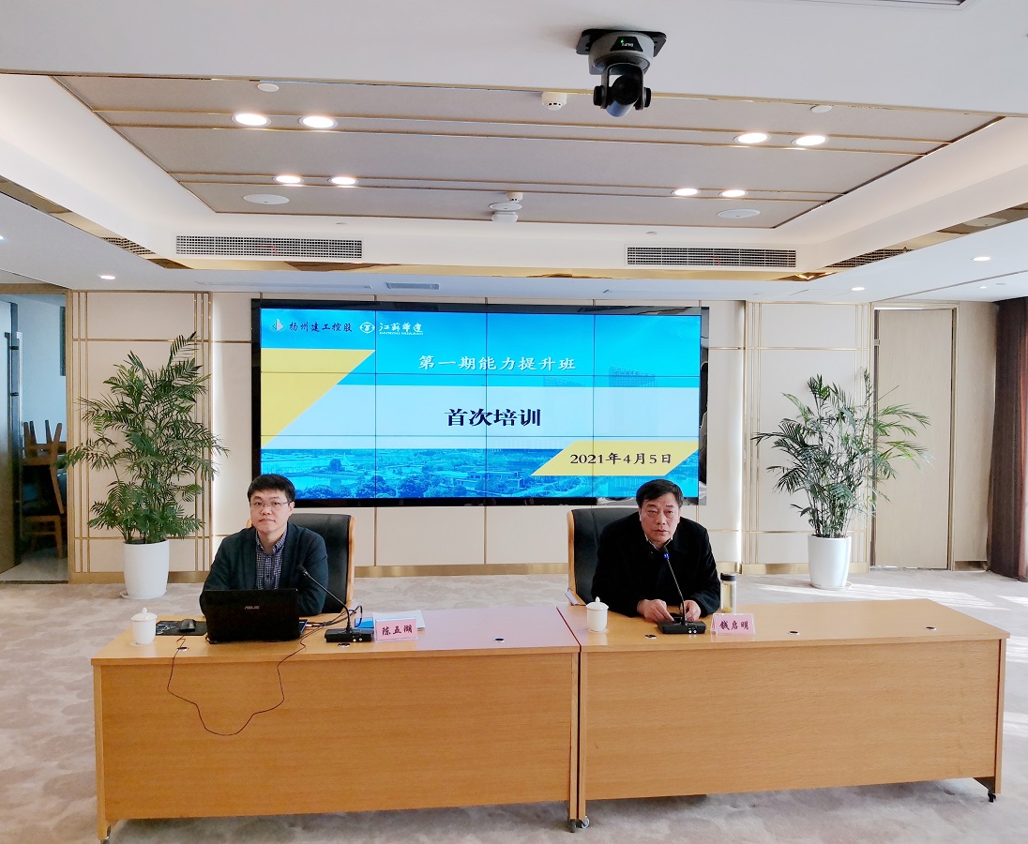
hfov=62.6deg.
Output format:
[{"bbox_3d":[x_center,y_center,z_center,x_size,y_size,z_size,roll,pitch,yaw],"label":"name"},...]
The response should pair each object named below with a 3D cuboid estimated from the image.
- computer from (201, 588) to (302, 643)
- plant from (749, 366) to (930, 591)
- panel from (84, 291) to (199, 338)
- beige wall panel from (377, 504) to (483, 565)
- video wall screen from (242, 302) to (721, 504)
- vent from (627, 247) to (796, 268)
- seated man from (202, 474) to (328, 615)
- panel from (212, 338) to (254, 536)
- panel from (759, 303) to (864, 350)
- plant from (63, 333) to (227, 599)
[{"bbox_3d":[-1.010,0.735,3.341,0.352,0.217,0.325,0,2,-10],"label":"computer"},{"bbox_3d":[2.967,0.522,7.521,1.638,1.905,1.138,0,2,-5],"label":"plant"},{"bbox_3d":[-3.284,-0.936,7.512,0.986,0.423,0.030,0,2,-6],"label":"panel"},{"bbox_3d":[-0.772,1.056,7.873,1.010,0.556,0.040,0,2,-5],"label":"beige wall panel"},{"bbox_3d":[-0.259,-0.159,7.913,4.244,1.891,0.120,0,2,-6],"label":"video wall screen"},{"bbox_3d":[1.588,-1.311,6.781,1.388,0.161,0.050,0,2,-6],"label":"vent"},{"bbox_3d":[-1.127,0.906,3.885,0.539,1.329,0.752,0,2,-5],"label":"seated man"},{"bbox_3d":[-2.537,0.160,7.676,0.397,1.752,0.040,0,2,-5],"label":"panel"},{"bbox_3d":[2.816,-0.910,8.035,1.034,0.430,0.040,0,2,-5],"label":"panel"},{"bbox_3d":[-3.073,0.363,6.986,1.326,2.182,1.139,0,2,-5],"label":"plant"}]

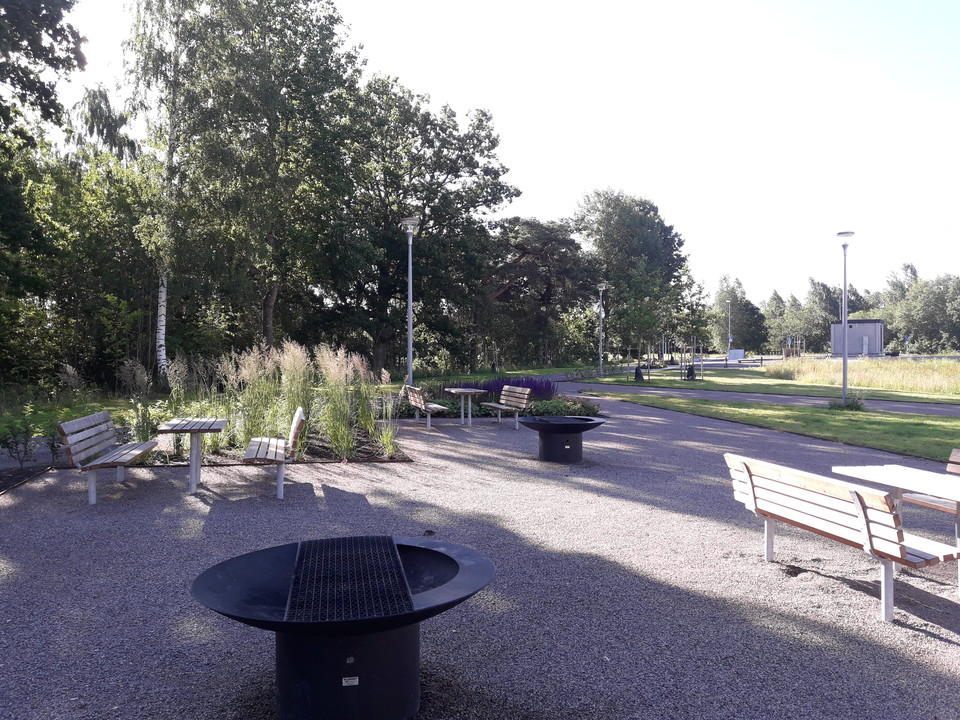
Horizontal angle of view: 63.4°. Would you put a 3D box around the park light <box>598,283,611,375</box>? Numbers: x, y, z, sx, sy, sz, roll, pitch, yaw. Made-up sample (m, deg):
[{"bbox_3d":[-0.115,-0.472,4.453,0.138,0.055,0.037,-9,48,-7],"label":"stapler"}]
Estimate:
[{"bbox_3d":[7.237,-1.691,46.021,0.582,5.714,0.582,0,1,0],"label":"park light"}]

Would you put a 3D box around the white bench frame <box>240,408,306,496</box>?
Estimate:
[{"bbox_3d":[-2.339,1.025,8.897,0.623,0.835,1.862,0,1,-14],"label":"white bench frame"}]

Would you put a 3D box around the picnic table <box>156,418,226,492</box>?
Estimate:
[{"bbox_3d":[-3.333,1.129,9.125,0.645,0.749,1.377,0,1,-15],"label":"picnic table"}]

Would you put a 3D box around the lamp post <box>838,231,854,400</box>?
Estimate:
[{"bbox_3d":[12.202,-1.453,25.934,0.582,5.714,0.582,0,1,0],"label":"lamp post"}]

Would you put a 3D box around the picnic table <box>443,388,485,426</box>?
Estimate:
[{"bbox_3d":[-0.300,1.033,16.721,0.645,0.749,1.377,0,1,-13],"label":"picnic table"}]

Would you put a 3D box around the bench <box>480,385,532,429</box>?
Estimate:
[{"bbox_3d":[0.550,1.015,16.868,0.623,0.835,1.862,0,1,-14],"label":"bench"}]

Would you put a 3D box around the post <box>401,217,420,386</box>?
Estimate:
[{"bbox_3d":[-2.143,-1.516,23.790,0.582,5.714,0.582,0,1,0],"label":"post"}]

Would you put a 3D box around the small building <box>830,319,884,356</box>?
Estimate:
[{"bbox_3d":[38.611,-2.268,79.141,4.300,3.717,3.400,1,1,33],"label":"small building"}]

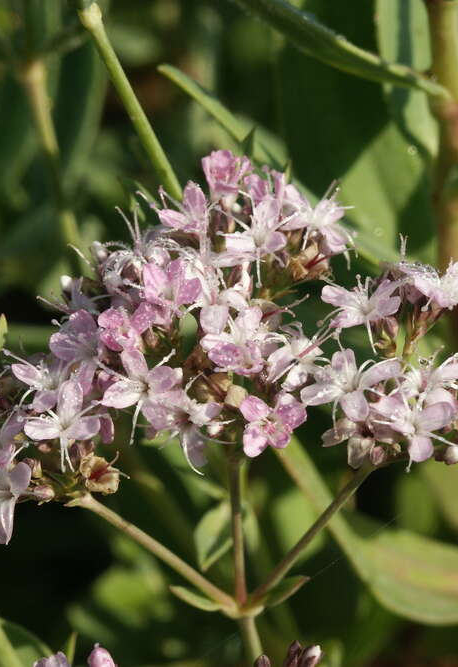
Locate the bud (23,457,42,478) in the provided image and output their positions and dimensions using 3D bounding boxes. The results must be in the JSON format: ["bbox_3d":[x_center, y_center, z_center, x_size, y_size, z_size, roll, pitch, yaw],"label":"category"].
[{"bbox_3d":[-0.021,0.014,0.400,0.002,0.002,0.002,-6,15,0],"label":"bud"}]

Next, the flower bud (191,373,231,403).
[{"bbox_3d":[-0.002,0.006,0.402,0.004,0.003,0.003,-6,17,0],"label":"flower bud"}]

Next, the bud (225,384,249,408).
[{"bbox_3d":[0.001,0.007,0.400,0.002,0.003,0.002,9,17,0],"label":"bud"}]

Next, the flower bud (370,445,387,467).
[{"bbox_3d":[0.016,0.013,0.400,0.002,0.002,0.002,3,14,0],"label":"flower bud"}]

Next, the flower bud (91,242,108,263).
[{"bbox_3d":[-0.014,-0.009,0.406,0.001,0.002,0.001,-21,12,0],"label":"flower bud"}]

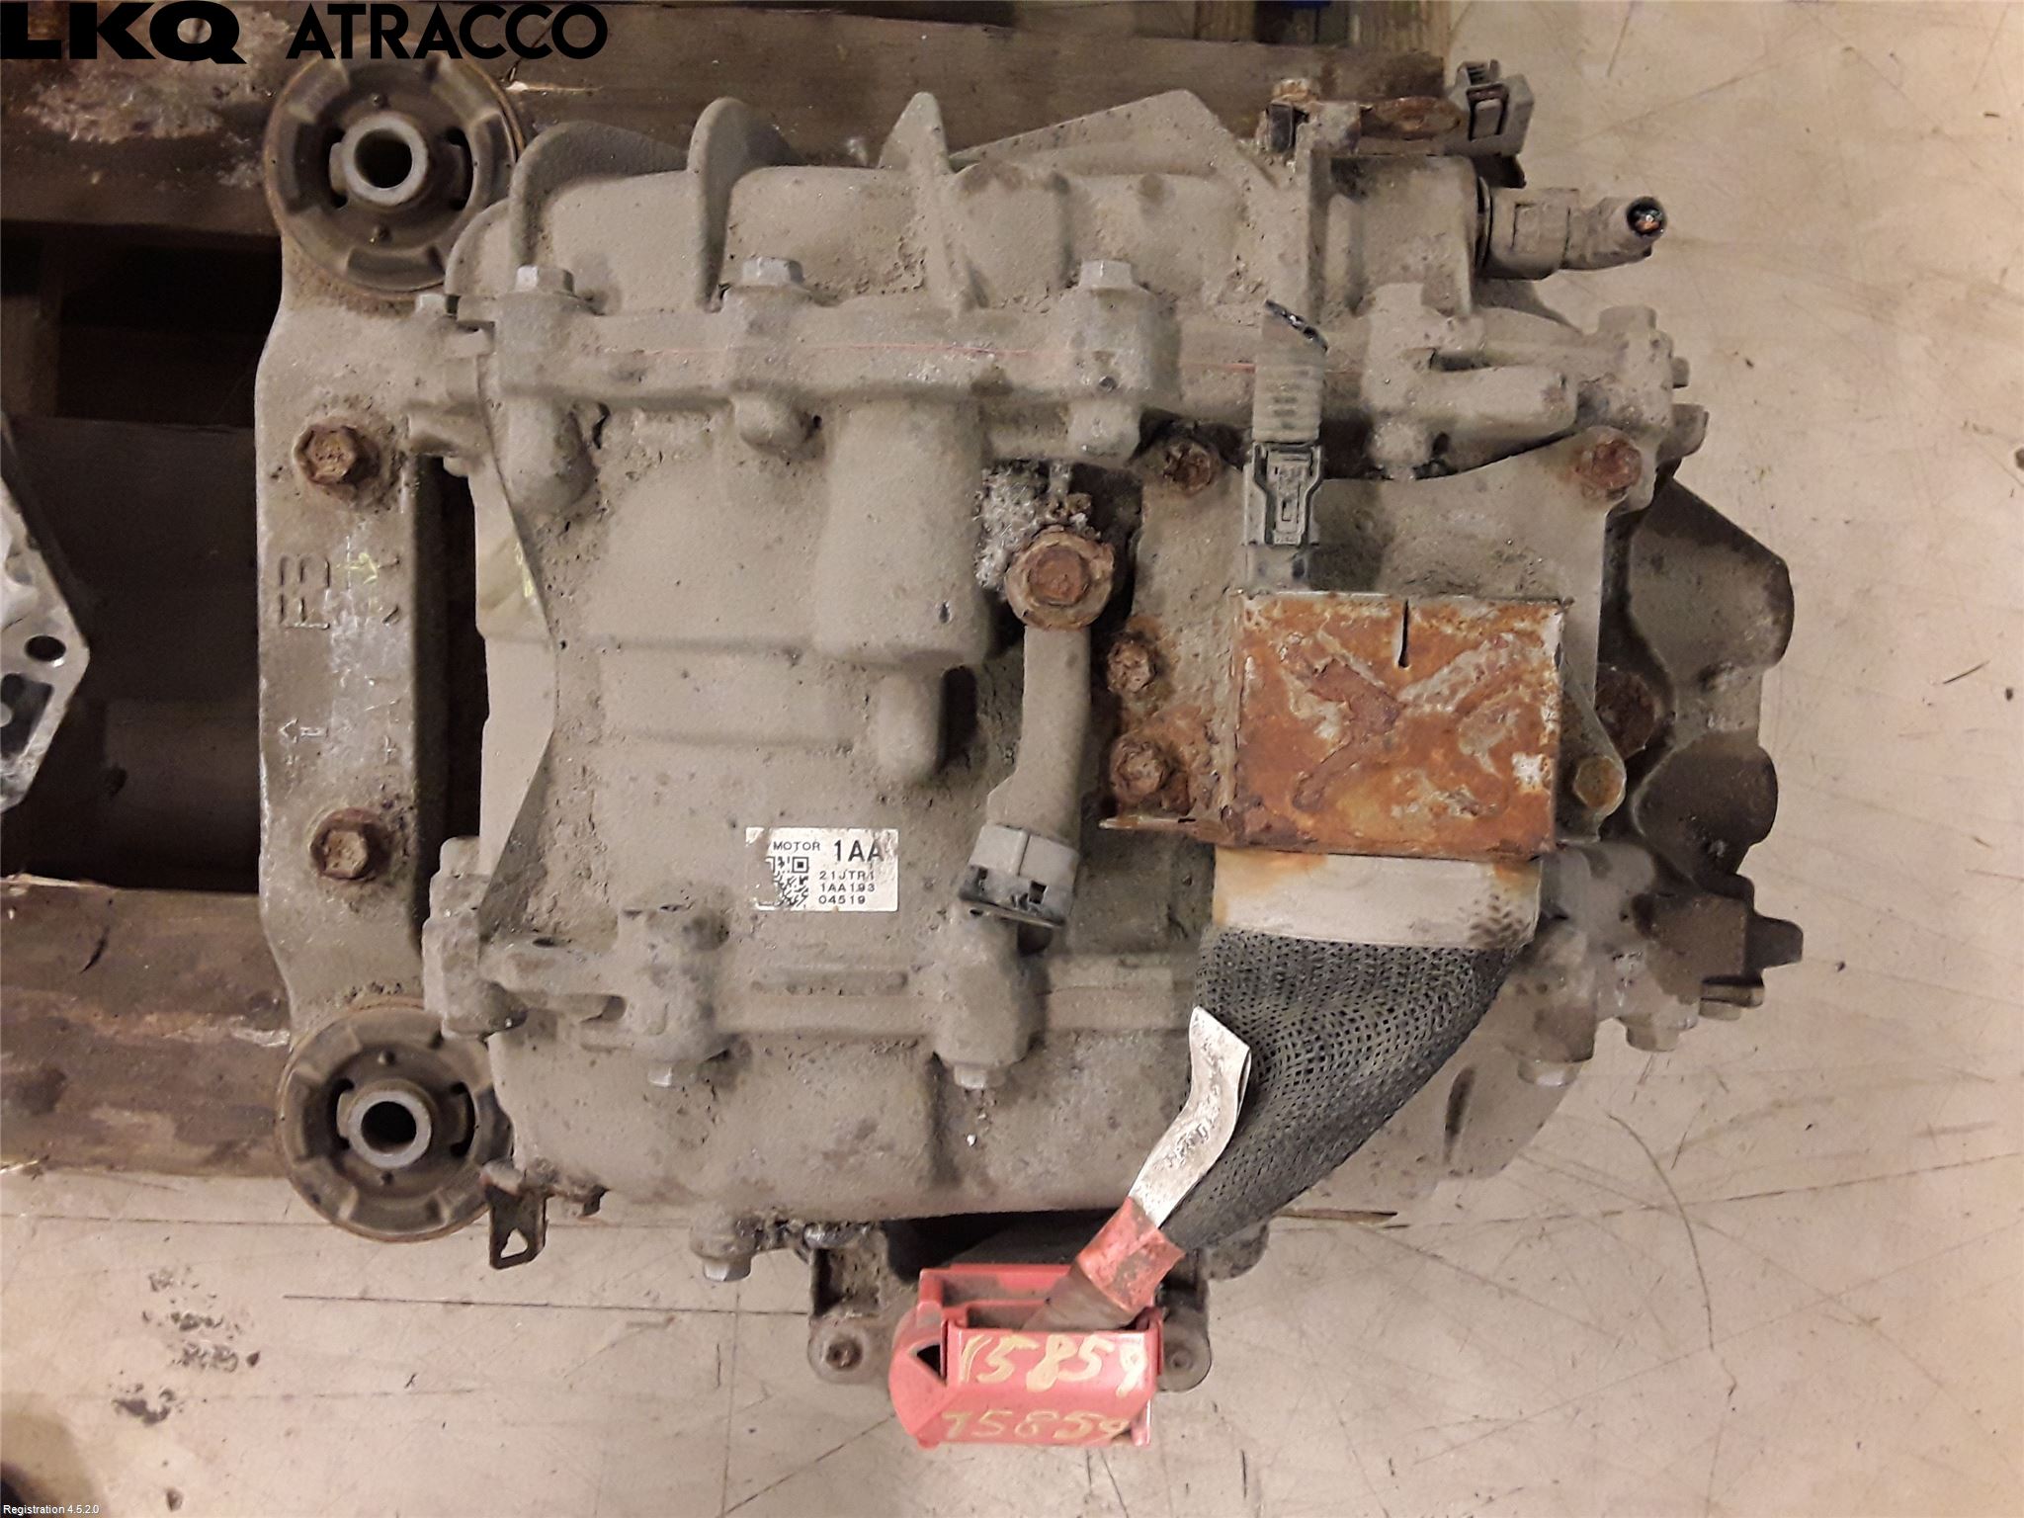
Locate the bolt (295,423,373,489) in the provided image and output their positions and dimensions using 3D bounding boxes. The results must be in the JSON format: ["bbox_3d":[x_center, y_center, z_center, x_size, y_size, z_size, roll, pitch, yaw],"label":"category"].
[{"bbox_3d":[-0.223,-0.100,0.538,0.025,0.015,0.025,0,95,-2],"label":"bolt"}]

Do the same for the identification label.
[{"bbox_3d":[-0.057,0.034,0.495,0.046,0.001,0.025,0,95,-1],"label":"identification label"}]

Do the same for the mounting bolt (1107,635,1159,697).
[{"bbox_3d":[0.036,-0.028,0.493,0.018,0.012,0.018,0,95,-2],"label":"mounting bolt"}]

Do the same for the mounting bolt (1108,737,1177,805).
[{"bbox_3d":[0.040,0.004,0.497,0.020,0.012,0.020,0,95,-2],"label":"mounting bolt"}]

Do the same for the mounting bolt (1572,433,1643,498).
[{"bbox_3d":[0.178,-0.087,0.488,0.019,0.012,0.019,0,95,-2],"label":"mounting bolt"}]

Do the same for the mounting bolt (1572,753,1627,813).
[{"bbox_3d":[0.179,0.007,0.500,0.018,0.011,0.018,0,95,-2],"label":"mounting bolt"}]

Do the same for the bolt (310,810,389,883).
[{"bbox_3d":[-0.226,0.030,0.558,0.025,0.015,0.025,0,95,-2],"label":"bolt"}]

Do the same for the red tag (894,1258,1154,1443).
[{"bbox_3d":[0.005,0.210,0.580,0.092,0.045,0.058,0,95,-1],"label":"red tag"}]

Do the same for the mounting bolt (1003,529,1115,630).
[{"bbox_3d":[0.012,-0.050,0.452,0.029,0.018,0.029,0,95,-2],"label":"mounting bolt"}]

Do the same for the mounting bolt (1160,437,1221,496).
[{"bbox_3d":[0.053,-0.087,0.488,0.018,0.012,0.018,0,95,-2],"label":"mounting bolt"}]

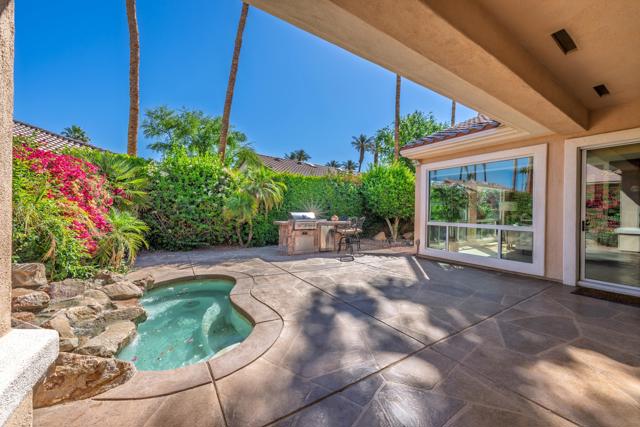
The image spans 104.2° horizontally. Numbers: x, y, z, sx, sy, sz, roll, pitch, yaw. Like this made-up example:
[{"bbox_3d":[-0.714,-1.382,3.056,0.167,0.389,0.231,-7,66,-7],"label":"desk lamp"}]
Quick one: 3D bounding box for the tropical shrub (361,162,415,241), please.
[{"bbox_3d":[2.900,-0.406,10.000,2.200,3.000,2.100,1,0,14],"label":"tropical shrub"}]

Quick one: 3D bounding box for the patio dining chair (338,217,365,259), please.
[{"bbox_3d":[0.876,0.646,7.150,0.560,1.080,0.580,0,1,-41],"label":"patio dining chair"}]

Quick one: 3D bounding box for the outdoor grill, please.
[{"bbox_3d":[-0.250,0.569,7.750,2.100,1.200,0.950,0,0,-33],"label":"outdoor grill"}]

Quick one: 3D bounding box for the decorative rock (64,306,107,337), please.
[{"bbox_3d":[-2.308,1.063,2.450,0.340,0.200,0.330,0,1,-43],"label":"decorative rock"}]

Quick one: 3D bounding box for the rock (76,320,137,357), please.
[{"bbox_3d":[-1.962,1.165,2.320,0.360,0.170,0.420,1,0,6],"label":"rock"}]

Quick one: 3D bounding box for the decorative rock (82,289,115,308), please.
[{"bbox_3d":[-2.625,1.013,2.950,0.340,0.170,0.300,0,1,-41],"label":"decorative rock"}]

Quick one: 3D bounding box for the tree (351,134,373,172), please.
[{"bbox_3d":[6.412,-5.437,38.000,3.500,13.000,3.500,1,0,0],"label":"tree"}]

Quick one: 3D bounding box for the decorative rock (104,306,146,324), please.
[{"bbox_3d":[-2.230,1.145,2.850,0.380,0.130,0.280,0,0,-38],"label":"decorative rock"}]

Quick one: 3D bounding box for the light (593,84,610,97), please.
[{"bbox_3d":[4.120,-1.810,3.630,0.450,0.060,0.100,0,0,-33],"label":"light"}]

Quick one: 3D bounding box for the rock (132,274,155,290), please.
[{"bbox_3d":[-2.836,1.109,4.000,0.320,0.190,0.280,1,0,-36],"label":"rock"}]

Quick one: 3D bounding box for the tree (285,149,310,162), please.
[{"bbox_3d":[-3.616,-4.671,40.000,4.000,11.200,4.000,1,0,0],"label":"tree"}]

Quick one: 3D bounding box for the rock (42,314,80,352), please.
[{"bbox_3d":[-2.270,1.049,2.190,0.250,0.240,0.250,1,0,44],"label":"rock"}]

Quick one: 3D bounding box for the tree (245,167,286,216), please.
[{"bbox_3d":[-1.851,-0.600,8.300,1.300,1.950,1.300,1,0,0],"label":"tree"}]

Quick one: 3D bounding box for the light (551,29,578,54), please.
[{"bbox_3d":[2.560,-1.770,2.600,0.520,0.050,0.120,1,0,-34],"label":"light"}]

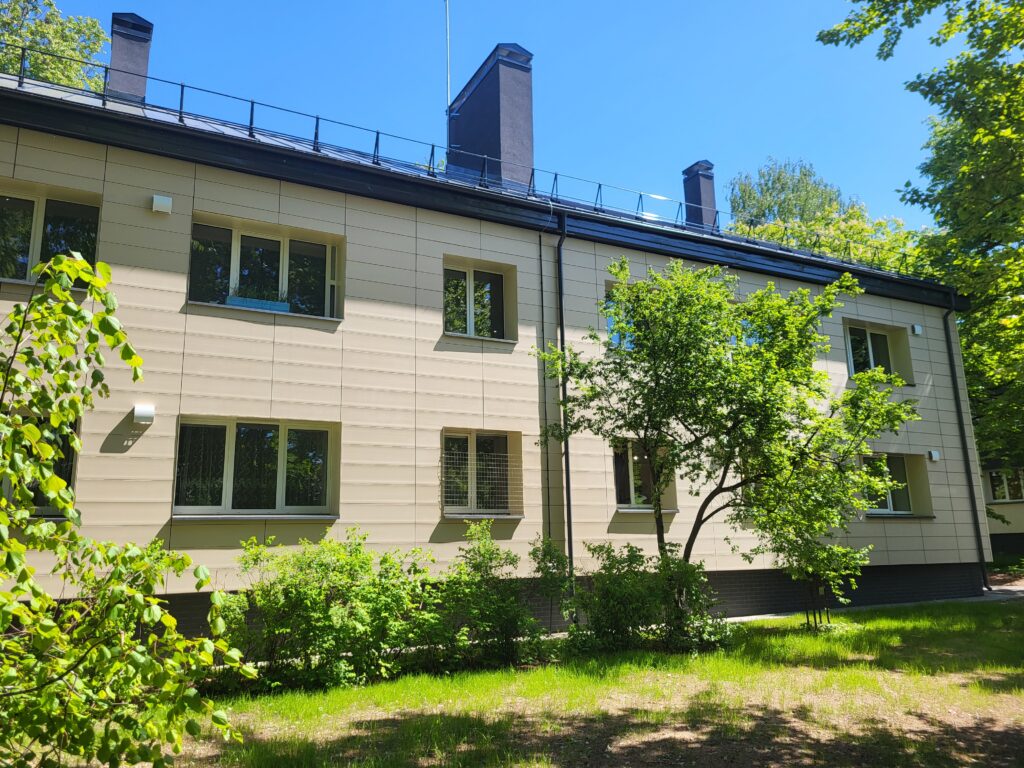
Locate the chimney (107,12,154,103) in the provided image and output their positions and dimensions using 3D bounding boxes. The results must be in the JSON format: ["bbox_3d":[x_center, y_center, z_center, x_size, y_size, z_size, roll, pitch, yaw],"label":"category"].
[{"bbox_3d":[-8.434,-7.231,16.963,0.800,2.050,0.750,5,-14,-27],"label":"chimney"}]

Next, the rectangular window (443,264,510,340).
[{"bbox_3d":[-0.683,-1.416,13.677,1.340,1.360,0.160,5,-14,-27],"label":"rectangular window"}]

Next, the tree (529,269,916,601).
[{"bbox_3d":[3.088,1.174,11.500,4.800,5.100,4.000,-5,-13,15],"label":"tree"}]

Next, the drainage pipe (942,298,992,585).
[{"bbox_3d":[10.911,1.304,18.363,0.140,7.000,0.360,5,-14,-27],"label":"drainage pipe"}]

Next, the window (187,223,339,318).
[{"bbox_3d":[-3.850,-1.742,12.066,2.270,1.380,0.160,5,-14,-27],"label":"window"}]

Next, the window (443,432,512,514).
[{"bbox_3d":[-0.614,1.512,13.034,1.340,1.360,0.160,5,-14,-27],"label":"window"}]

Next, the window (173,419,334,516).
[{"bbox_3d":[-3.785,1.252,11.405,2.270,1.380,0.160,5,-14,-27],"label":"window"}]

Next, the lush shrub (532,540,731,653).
[{"bbox_3d":[1.678,2.968,10.800,2.500,1.400,1.500,5,-14,-27],"label":"lush shrub"}]

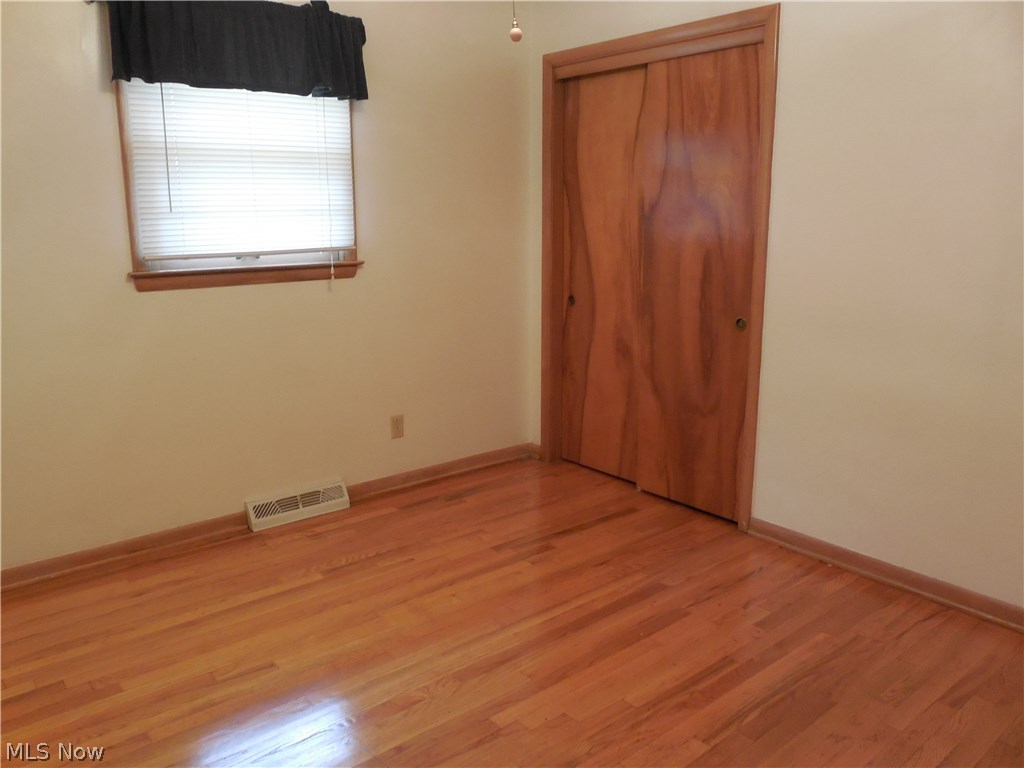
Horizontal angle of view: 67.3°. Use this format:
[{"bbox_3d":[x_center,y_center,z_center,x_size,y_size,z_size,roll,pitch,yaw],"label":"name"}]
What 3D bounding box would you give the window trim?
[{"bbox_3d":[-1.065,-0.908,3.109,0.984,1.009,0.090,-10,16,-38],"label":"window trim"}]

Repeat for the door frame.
[{"bbox_3d":[0.626,-0.504,3.613,0.120,2.115,1.333,-10,16,-38],"label":"door frame"}]

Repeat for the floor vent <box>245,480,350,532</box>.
[{"bbox_3d":[-0.956,0.546,3.481,0.458,0.123,0.061,-10,16,-38],"label":"floor vent"}]

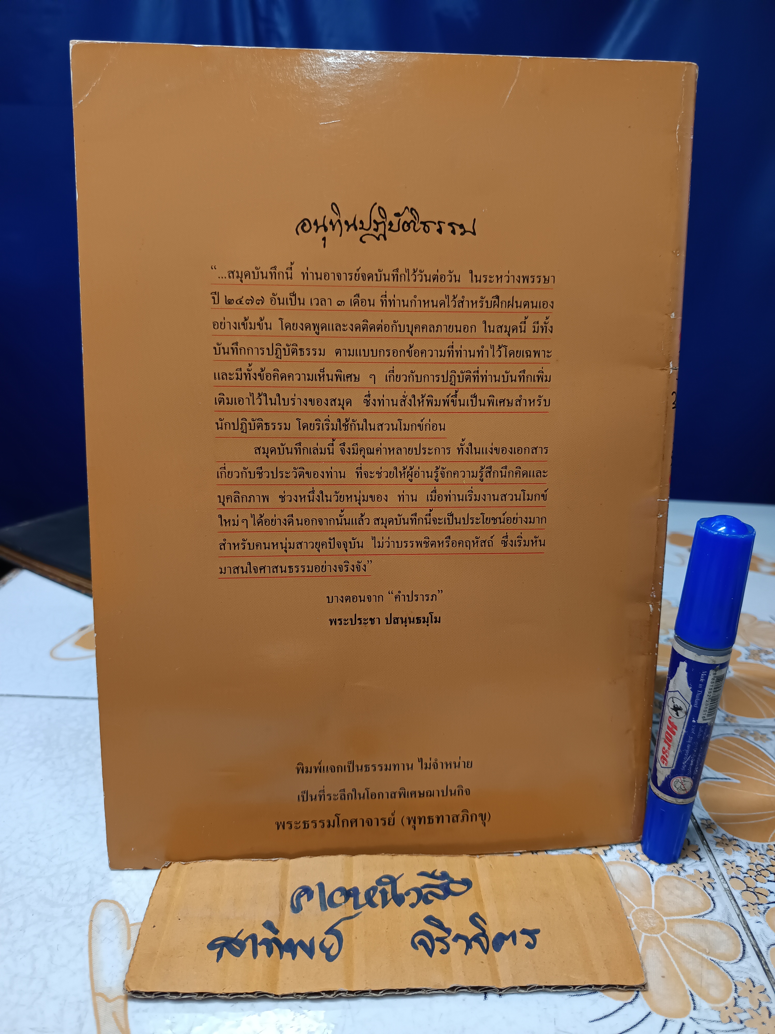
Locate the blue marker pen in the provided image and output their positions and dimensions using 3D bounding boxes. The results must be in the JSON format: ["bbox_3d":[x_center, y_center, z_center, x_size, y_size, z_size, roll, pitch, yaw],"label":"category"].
[{"bbox_3d":[0.111,0.067,0.262,0.019,0.140,0.019,6,20,10],"label":"blue marker pen"}]

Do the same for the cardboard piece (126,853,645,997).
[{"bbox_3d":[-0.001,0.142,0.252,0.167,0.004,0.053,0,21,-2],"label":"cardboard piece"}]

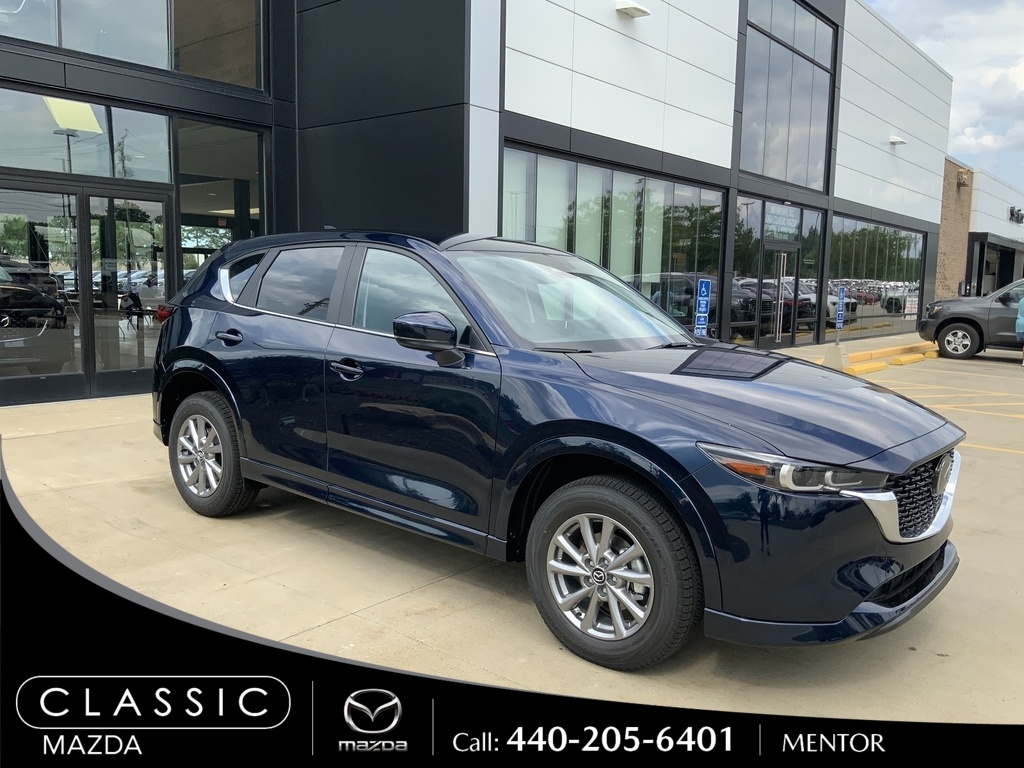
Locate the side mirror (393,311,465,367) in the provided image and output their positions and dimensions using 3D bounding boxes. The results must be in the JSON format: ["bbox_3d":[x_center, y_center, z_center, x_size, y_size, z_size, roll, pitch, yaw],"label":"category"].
[{"bbox_3d":[-0.347,-0.190,3.559,0.190,0.225,0.230,8,10,39],"label":"side mirror"}]

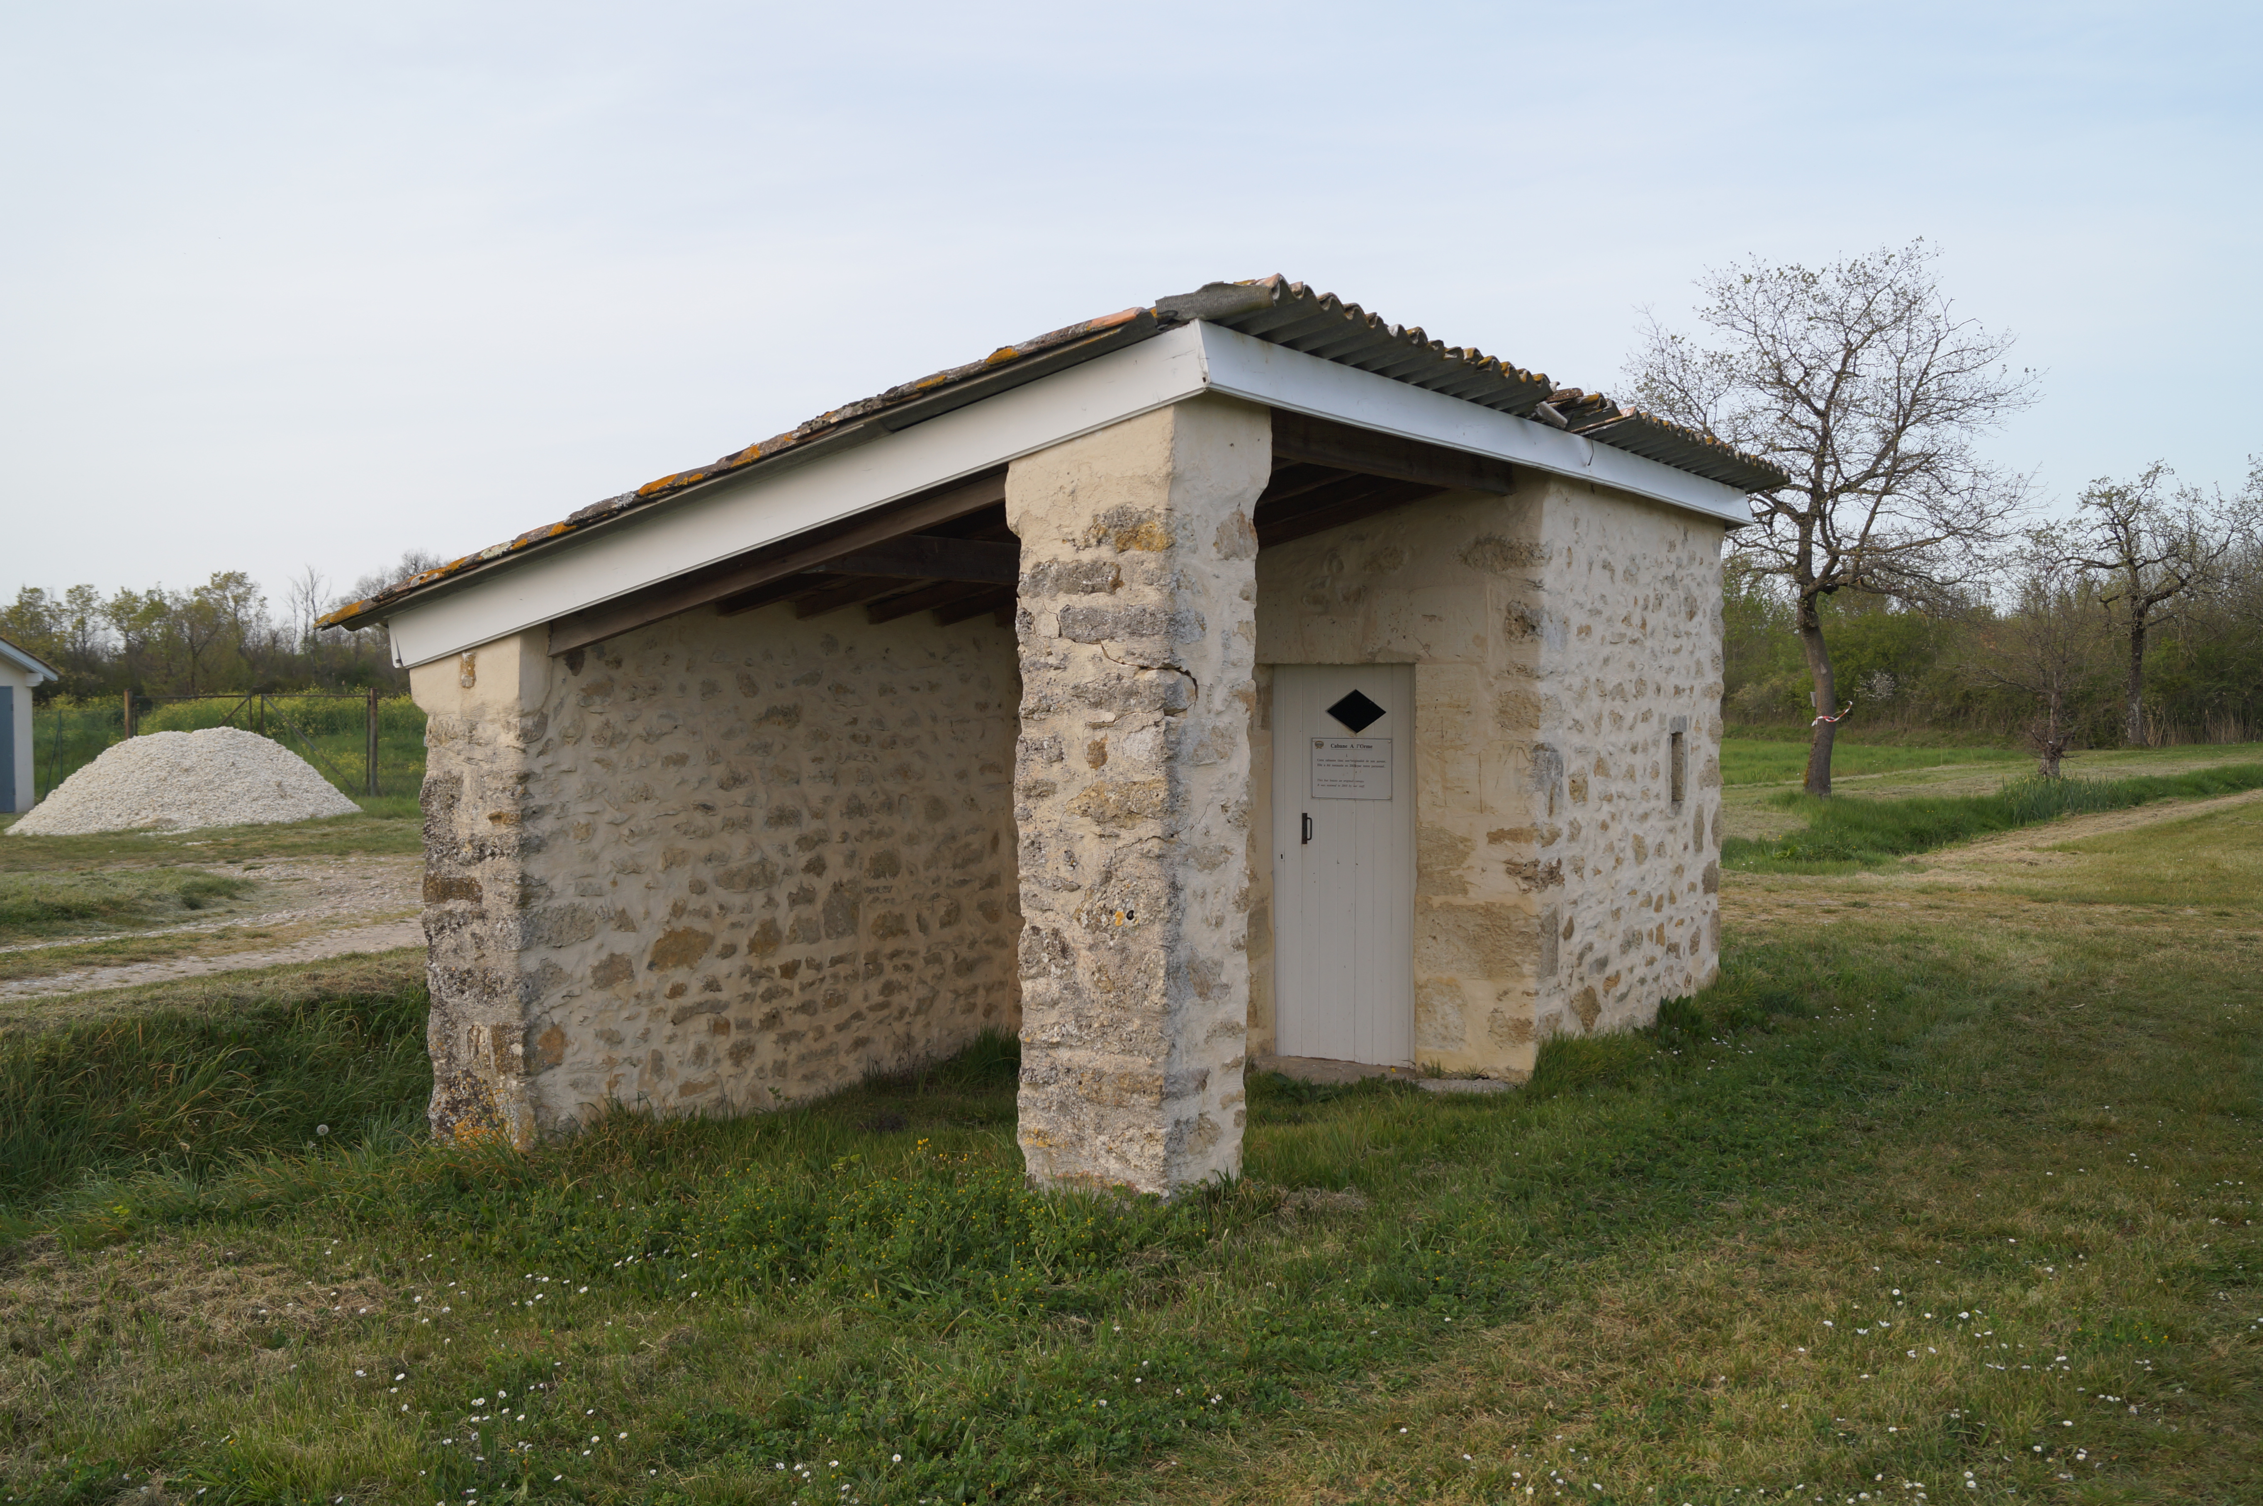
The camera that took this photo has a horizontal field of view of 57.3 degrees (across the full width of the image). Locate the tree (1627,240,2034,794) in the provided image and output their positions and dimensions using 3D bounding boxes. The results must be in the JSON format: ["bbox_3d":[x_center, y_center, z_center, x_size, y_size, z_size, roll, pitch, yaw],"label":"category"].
[{"bbox_3d":[11.131,-3.699,32.827,6.473,8.727,6.150,1,2,19],"label":"tree"}]

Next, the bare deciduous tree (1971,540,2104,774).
[{"bbox_3d":[16.626,-1.740,37.914,2.431,4.359,2.309,1,2,24],"label":"bare deciduous tree"}]

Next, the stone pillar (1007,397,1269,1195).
[{"bbox_3d":[0.016,0.131,6.732,0.563,2.433,0.600,1,3,30],"label":"stone pillar"}]

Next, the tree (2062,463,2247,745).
[{"bbox_3d":[26.150,-3.776,52.858,4.701,7.150,4.466,1,3,26],"label":"tree"}]

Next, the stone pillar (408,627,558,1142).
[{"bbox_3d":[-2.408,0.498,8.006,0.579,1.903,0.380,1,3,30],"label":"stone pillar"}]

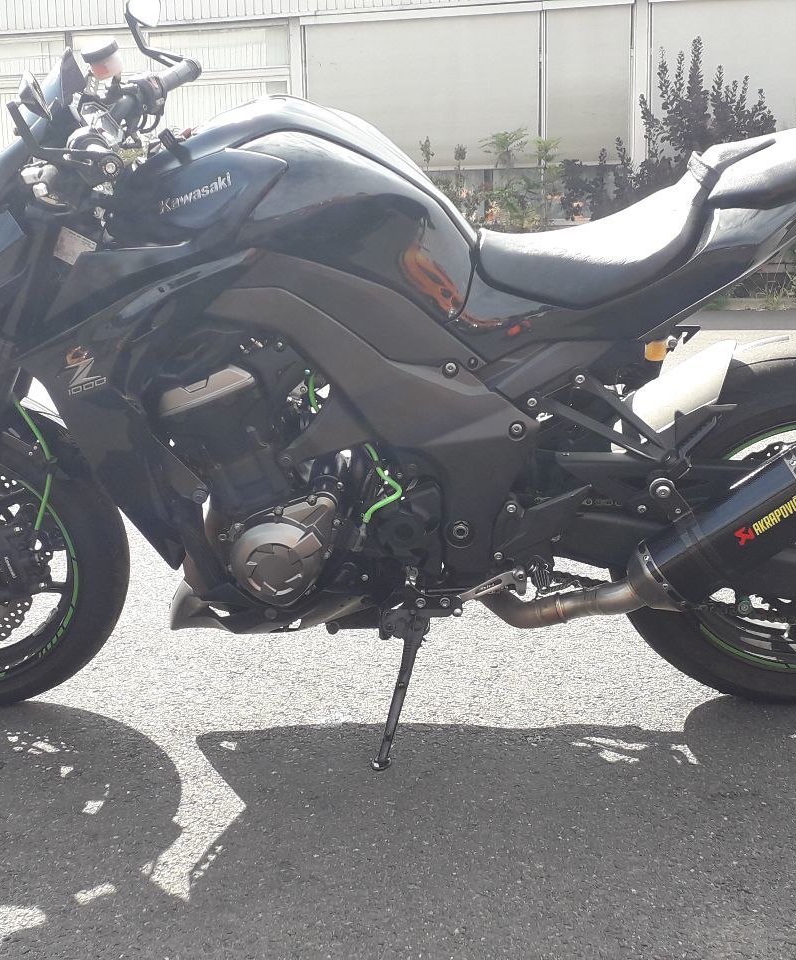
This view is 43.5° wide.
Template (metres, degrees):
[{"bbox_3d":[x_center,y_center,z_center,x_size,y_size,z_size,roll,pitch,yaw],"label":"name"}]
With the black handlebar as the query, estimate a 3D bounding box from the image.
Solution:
[{"bbox_3d":[-0.390,-0.726,1.790,0.042,0.042,0.130,8,37,25],"label":"black handlebar"}]

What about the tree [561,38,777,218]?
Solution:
[{"bbox_3d":[2.800,-3.280,10.300,2.200,2.550,1.700,-1,8,0],"label":"tree"}]

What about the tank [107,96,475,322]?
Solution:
[{"bbox_3d":[-0.153,-0.422,1.537,0.550,0.320,0.380,-1,23,7],"label":"tank"}]

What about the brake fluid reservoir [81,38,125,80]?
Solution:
[{"bbox_3d":[-0.490,-0.700,1.655,0.064,0.062,0.064,-13,28,13],"label":"brake fluid reservoir"}]

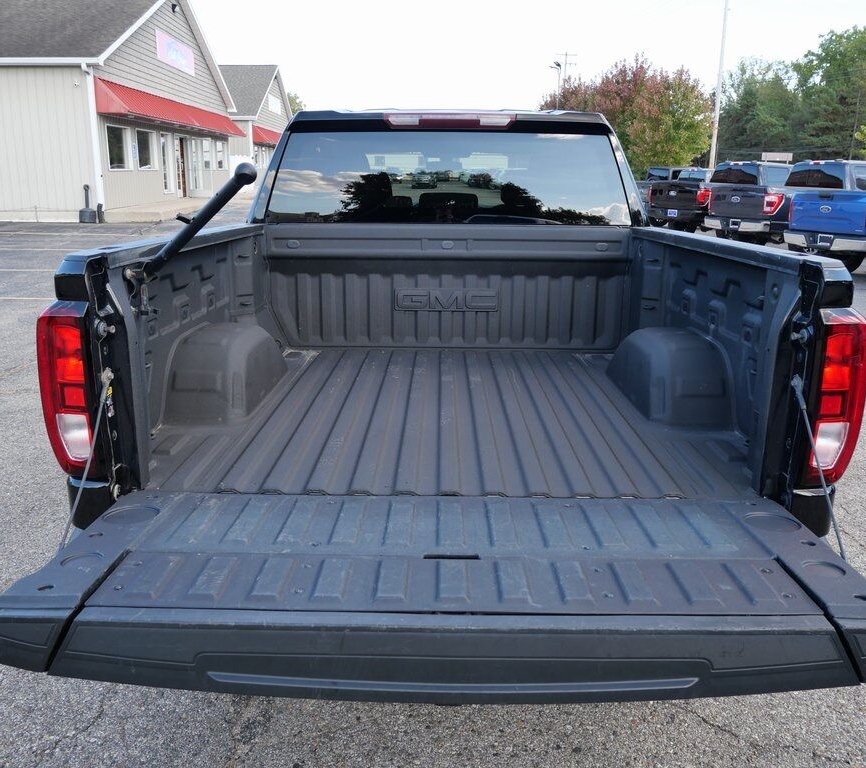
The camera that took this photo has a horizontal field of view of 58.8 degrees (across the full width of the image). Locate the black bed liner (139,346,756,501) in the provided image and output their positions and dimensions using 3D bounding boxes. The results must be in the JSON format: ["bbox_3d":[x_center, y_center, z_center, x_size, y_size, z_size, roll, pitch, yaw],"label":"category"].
[{"bbox_3d":[0.052,0.054,2.698,1.600,0.080,1.770,1,14,1],"label":"black bed liner"}]

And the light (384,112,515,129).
[{"bbox_3d":[0.078,-1.238,3.612,0.620,0.070,0.070,1,14,1],"label":"light"}]

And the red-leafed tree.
[{"bbox_3d":[9.708,-12.670,39.025,8.705,7.339,8.096,0,15,0],"label":"red-leafed tree"}]

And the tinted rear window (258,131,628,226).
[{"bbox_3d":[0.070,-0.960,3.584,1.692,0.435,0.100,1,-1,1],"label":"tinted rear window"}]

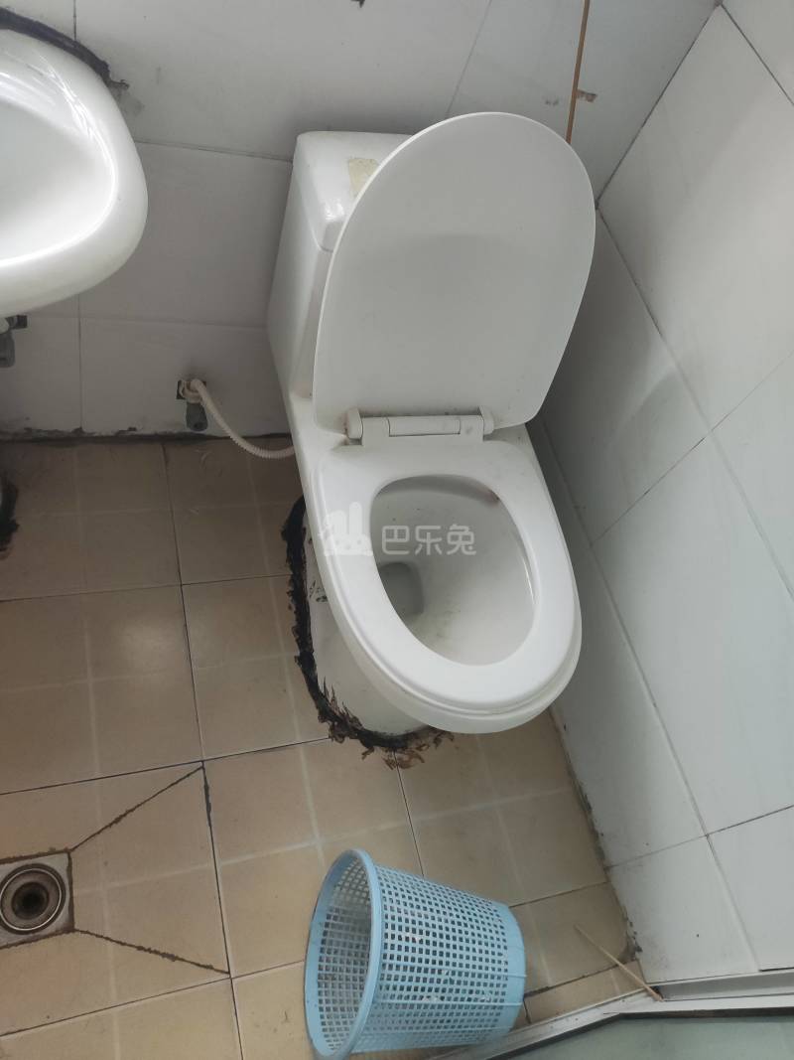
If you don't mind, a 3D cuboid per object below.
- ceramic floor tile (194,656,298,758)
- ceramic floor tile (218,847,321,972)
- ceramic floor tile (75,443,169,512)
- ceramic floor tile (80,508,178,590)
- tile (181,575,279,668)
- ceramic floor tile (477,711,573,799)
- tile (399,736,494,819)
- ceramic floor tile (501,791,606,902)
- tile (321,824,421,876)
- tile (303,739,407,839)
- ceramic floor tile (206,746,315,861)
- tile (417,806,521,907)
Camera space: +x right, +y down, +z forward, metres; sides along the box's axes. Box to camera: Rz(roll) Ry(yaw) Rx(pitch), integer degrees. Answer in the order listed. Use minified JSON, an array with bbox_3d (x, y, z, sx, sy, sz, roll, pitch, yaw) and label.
[{"bbox_3d":[-0.244,0.286,1.234,0.150,0.010,0.150,-4,61,-22],"label":"ceramic floor tile"},{"bbox_3d":[-0.174,0.542,1.100,0.150,0.010,0.150,-4,61,-22],"label":"ceramic floor tile"},{"bbox_3d":[-0.495,-0.094,1.381,0.150,0.010,0.150,-4,61,-22],"label":"ceramic floor tile"},{"bbox_3d":[-0.453,0.035,1.302,0.149,0.010,0.149,-4,61,-21],"label":"ceramic floor tile"},{"bbox_3d":[-0.277,0.152,1.286,0.149,0.010,0.149,-4,61,-21],"label":"tile"},{"bbox_3d":[0.215,0.376,1.306,0.149,0.010,0.149,-4,61,-21],"label":"ceramic floor tile"},{"bbox_3d":[0.078,0.395,1.282,0.150,0.010,0.150,-4,61,-22],"label":"tile"},{"bbox_3d":[0.251,0.504,1.237,0.149,0.010,0.149,-4,61,-21],"label":"ceramic floor tile"},{"bbox_3d":[-0.032,0.533,1.156,0.150,0.010,0.150,-4,61,-22],"label":"tile"},{"bbox_3d":[-0.065,0.398,1.200,0.149,0.010,0.149,-4,61,-21],"label":"tile"},{"bbox_3d":[-0.209,0.415,1.167,0.150,0.010,0.150,-4,61,-22],"label":"ceramic floor tile"},{"bbox_3d":[0.112,0.525,1.213,0.150,0.010,0.150,-4,61,-22],"label":"tile"}]

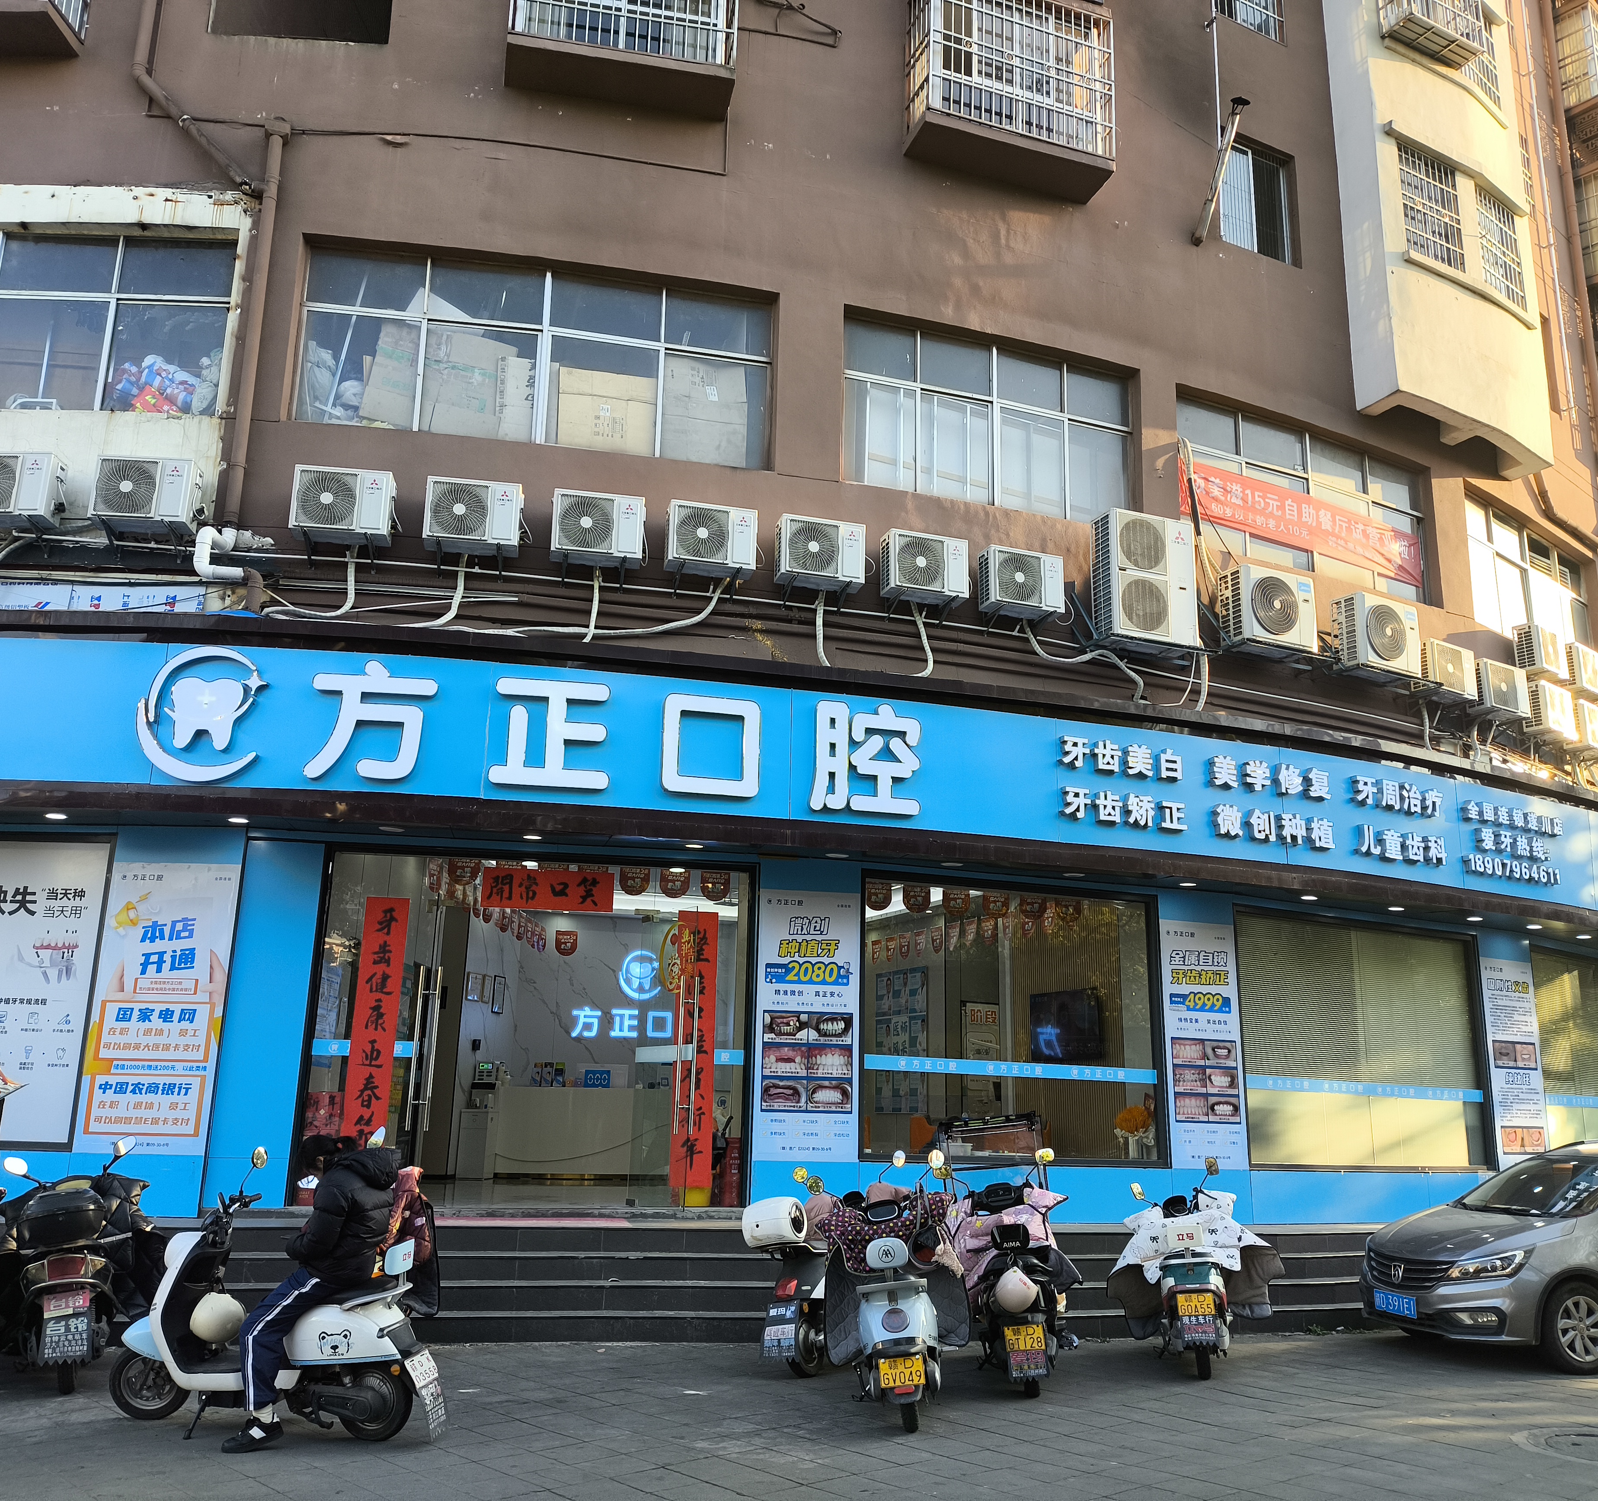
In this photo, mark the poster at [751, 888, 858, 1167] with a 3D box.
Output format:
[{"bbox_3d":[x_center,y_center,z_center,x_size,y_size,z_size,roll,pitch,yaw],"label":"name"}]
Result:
[{"bbox_3d":[0.085,2.344,12.397,0.895,2.280,0.040,4,-15,-11],"label":"poster"}]

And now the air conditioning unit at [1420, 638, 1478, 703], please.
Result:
[{"bbox_3d":[7.101,-0.857,15.921,0.800,0.560,0.300,11,-17,-33],"label":"air conditioning unit"}]

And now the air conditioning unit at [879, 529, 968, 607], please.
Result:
[{"bbox_3d":[1.184,-1.705,13.567,0.785,0.565,0.280,7,-16,-20],"label":"air conditioning unit"}]

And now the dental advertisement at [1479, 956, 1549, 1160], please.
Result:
[{"bbox_3d":[7.583,3.306,15.249,0.830,2.170,0.050,9,-17,-28],"label":"dental advertisement"}]

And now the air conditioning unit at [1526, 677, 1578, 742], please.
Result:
[{"bbox_3d":[8.692,-0.453,16.746,0.800,0.560,0.300,14,-19,-39],"label":"air conditioning unit"}]

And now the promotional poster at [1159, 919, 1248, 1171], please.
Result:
[{"bbox_3d":[3.800,2.750,13.550,0.820,2.280,0.040,7,-16,-18],"label":"promotional poster"}]

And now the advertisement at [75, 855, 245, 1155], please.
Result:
[{"bbox_3d":[-4.644,1.856,10.494,0.921,2.081,0.020,2,-15,-2],"label":"advertisement"}]

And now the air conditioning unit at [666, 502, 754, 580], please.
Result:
[{"bbox_3d":[-0.763,-1.818,12.547,0.765,0.555,0.270,5,-15,-13],"label":"air conditioning unit"}]

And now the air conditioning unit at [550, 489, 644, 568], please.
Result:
[{"bbox_3d":[-1.781,-1.956,12.802,0.785,0.565,0.280,4,-15,-9],"label":"air conditioning unit"}]

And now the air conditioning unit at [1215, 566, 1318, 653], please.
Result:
[{"bbox_3d":[4.741,-1.380,14.597,0.925,0.775,0.360,9,-16,-26],"label":"air conditioning unit"}]

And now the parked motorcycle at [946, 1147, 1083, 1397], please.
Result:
[{"bbox_3d":[1.378,3.164,8.897,0.840,1.300,1.820,1,-15,2],"label":"parked motorcycle"}]

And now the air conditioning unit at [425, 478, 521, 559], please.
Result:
[{"bbox_3d":[-2.821,-2.022,12.541,0.785,0.565,0.280,4,-15,-9],"label":"air conditioning unit"}]

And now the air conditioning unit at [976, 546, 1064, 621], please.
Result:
[{"bbox_3d":[2.145,-1.596,13.875,0.785,0.565,0.280,8,-16,-22],"label":"air conditioning unit"}]

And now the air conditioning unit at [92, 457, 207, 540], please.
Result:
[{"bbox_3d":[-5.586,-2.195,12.384,0.785,0.565,0.280,2,-15,-2],"label":"air conditioning unit"}]

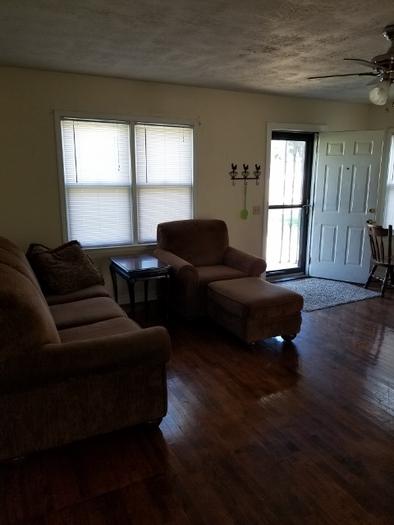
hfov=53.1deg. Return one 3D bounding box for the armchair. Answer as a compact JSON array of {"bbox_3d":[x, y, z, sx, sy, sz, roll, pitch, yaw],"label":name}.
[{"bbox_3d":[0.079,0.029,4.412,0.940,0.950,0.930,-5,12,-22],"label":"armchair"}]

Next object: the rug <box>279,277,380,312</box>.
[{"bbox_3d":[1.515,0.379,5.062,1.270,0.013,1.090,-5,13,-26],"label":"rug"}]

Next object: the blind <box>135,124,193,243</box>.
[{"bbox_3d":[-0.370,-0.916,4.680,0.700,1.360,0.040,-5,12,-22],"label":"blind"}]

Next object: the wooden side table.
[{"bbox_3d":[-0.620,0.265,4.275,0.460,0.540,0.810,-5,12,-24],"label":"wooden side table"}]

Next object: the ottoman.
[{"bbox_3d":[0.526,0.449,3.685,0.580,0.410,0.720,-5,12,-22],"label":"ottoman"}]

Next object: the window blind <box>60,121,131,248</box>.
[{"bbox_3d":[-1.089,-0.859,4.389,0.725,1.360,0.040,-5,12,-22],"label":"window blind"}]

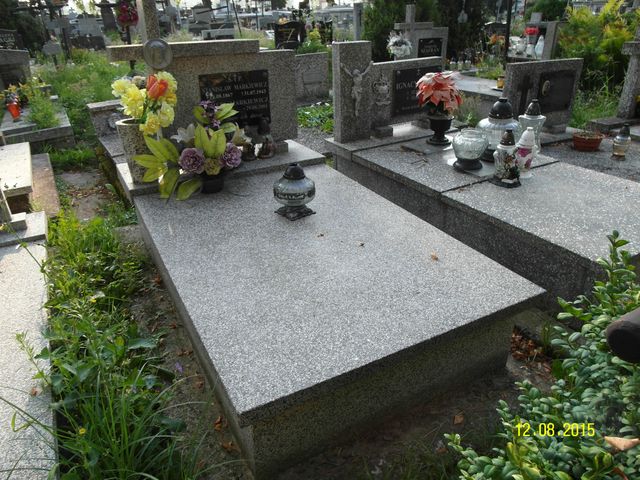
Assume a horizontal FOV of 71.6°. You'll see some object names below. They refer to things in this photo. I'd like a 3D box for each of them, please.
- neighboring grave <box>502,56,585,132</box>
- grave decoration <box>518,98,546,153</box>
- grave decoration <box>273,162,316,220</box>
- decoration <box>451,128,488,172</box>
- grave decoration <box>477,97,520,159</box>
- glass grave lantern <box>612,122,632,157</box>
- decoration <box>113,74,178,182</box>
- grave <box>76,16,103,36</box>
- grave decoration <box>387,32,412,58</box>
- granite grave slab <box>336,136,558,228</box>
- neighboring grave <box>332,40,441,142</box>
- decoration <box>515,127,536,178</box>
[{"bbox_3d":[1.572,-1.018,3.267,0.810,0.559,0.092,-14,31,-25],"label":"neighboring grave"},{"bbox_3d":[1.454,-0.759,2.946,0.158,0.337,0.158,-15,31,-25],"label":"grave decoration"},{"bbox_3d":[-0.120,-0.239,2.097,0.194,0.248,0.194,0,28,0],"label":"grave decoration"},{"bbox_3d":[0.916,-0.548,2.690,0.203,0.207,0.203,0,28,0],"label":"decoration"},{"bbox_3d":[1.083,-0.655,2.603,0.260,0.345,0.260,-14,31,-25],"label":"grave decoration"},{"bbox_3d":[2.106,-0.687,3.062,0.118,0.226,0.118,-14,31,-25],"label":"glass grave lantern"},{"bbox_3d":[-0.930,-0.582,2.326,0.317,0.554,0.282,-14,31,-25],"label":"decoration"},{"bbox_3d":[-8.322,-7.725,16.054,0.860,0.660,0.220,-15,31,-25],"label":"grave"},{"bbox_3d":[1.185,-2.884,6.612,0.387,0.400,0.360,-15,31,-25],"label":"grave decoration"},{"bbox_3d":[0.868,-0.428,2.975,1.018,0.270,0.835,-15,31,-25],"label":"granite grave slab"},{"bbox_3d":[0.470,-0.997,2.945,0.818,0.607,0.097,-14,31,-25],"label":"neighboring grave"},{"bbox_3d":[1.111,-0.462,2.334,0.114,0.253,0.114,-14,31,-25],"label":"decoration"}]

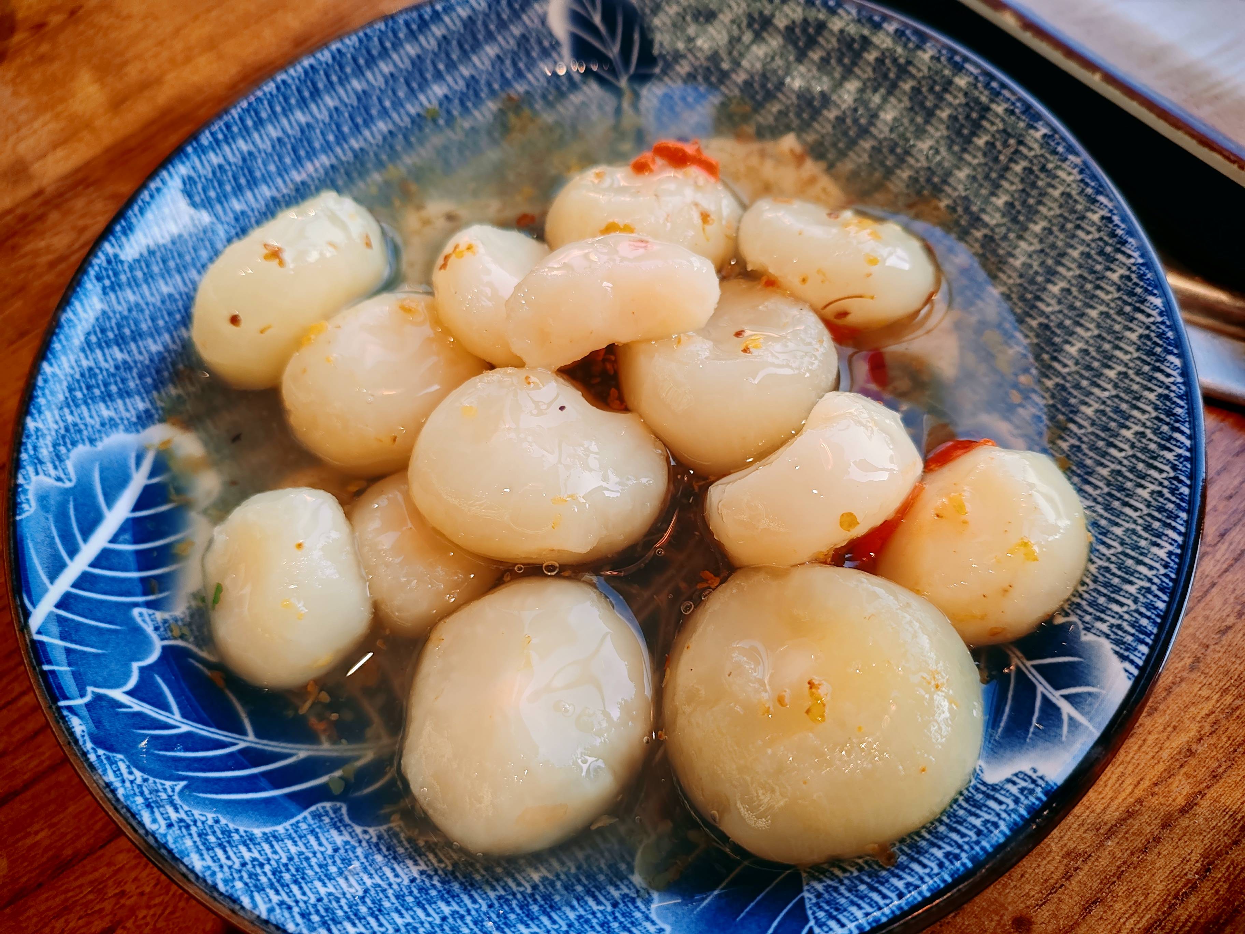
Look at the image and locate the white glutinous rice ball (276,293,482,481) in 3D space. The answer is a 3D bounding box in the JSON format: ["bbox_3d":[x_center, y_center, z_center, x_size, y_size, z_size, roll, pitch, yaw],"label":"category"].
[{"bbox_3d":[-0.041,-0.014,0.165,0.035,0.026,0.033,-3,62,5],"label":"white glutinous rice ball"}]

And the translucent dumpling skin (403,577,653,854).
[{"bbox_3d":[-0.013,0.035,0.138,0.035,0.029,0.039,17,65,15],"label":"translucent dumpling skin"}]

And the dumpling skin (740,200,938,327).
[{"bbox_3d":[0.037,-0.035,0.169,0.037,0.019,0.018,28,69,19],"label":"dumpling skin"}]

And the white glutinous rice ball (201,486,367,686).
[{"bbox_3d":[-0.053,0.019,0.153,0.025,0.022,0.033,-6,62,3],"label":"white glutinous rice ball"}]

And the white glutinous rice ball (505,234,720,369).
[{"bbox_3d":[-0.002,-0.027,0.155,0.036,0.019,0.018,-18,62,-3],"label":"white glutinous rice ball"}]

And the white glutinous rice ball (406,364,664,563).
[{"bbox_3d":[-0.013,0.000,0.149,0.042,0.027,0.029,11,64,12],"label":"white glutinous rice ball"}]

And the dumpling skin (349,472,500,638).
[{"bbox_3d":[-0.031,0.014,0.156,0.026,0.021,0.029,-25,62,-7],"label":"dumpling skin"}]

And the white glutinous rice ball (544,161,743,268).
[{"bbox_3d":[0.004,-0.045,0.176,0.036,0.020,0.021,2,63,7],"label":"white glutinous rice ball"}]

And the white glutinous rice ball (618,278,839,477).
[{"bbox_3d":[0.017,-0.015,0.160,0.036,0.027,0.034,-3,62,5],"label":"white glutinous rice ball"}]

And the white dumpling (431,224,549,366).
[{"bbox_3d":[-0.022,-0.030,0.170,0.021,0.017,0.030,-28,63,-9],"label":"white dumpling"}]

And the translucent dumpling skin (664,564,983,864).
[{"bbox_3d":[0.027,0.034,0.132,0.043,0.032,0.039,-18,62,-3],"label":"translucent dumpling skin"}]

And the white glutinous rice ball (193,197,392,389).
[{"bbox_3d":[-0.059,-0.031,0.172,0.022,0.022,0.043,31,69,20],"label":"white glutinous rice ball"}]

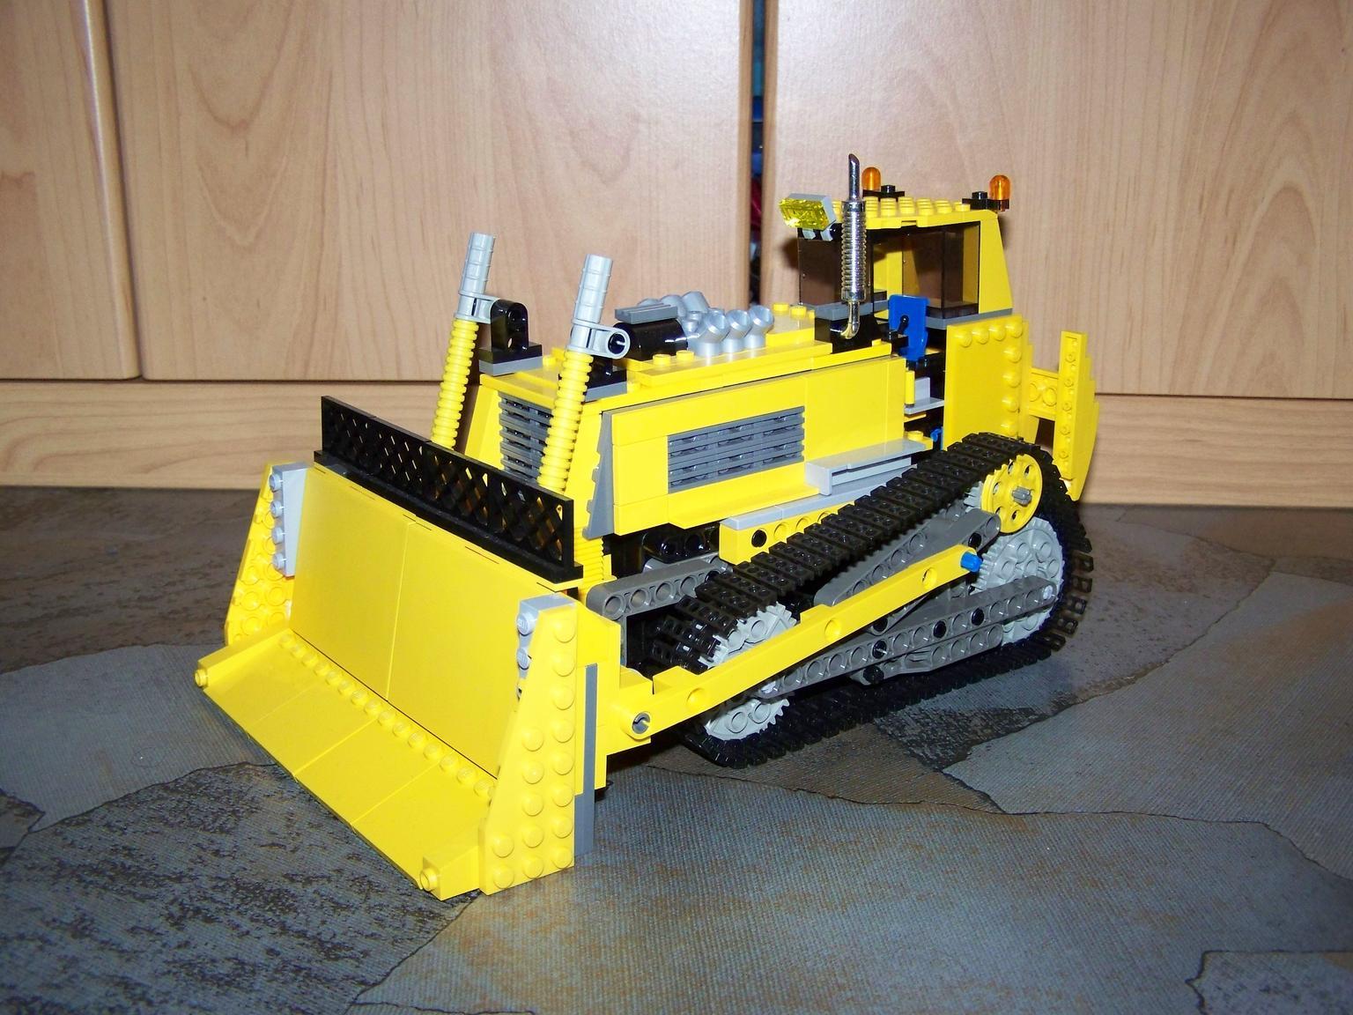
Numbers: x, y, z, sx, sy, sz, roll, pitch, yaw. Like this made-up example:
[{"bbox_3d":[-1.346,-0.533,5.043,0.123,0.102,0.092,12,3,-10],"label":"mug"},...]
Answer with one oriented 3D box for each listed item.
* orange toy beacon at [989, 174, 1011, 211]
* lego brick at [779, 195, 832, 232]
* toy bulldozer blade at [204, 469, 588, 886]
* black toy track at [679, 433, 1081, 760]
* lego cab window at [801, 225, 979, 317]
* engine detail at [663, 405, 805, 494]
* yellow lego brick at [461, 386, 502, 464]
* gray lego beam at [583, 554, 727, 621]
[{"bbox_3d":[0.099,-0.096,0.453,0.007,0.012,0.007,0,18,0],"label":"orange toy beacon"},{"bbox_3d":[0.039,-0.088,0.444,0.006,0.009,0.016,-37,35,-25],"label":"lego brick"},{"bbox_3d":[-0.080,0.036,0.385,0.044,0.066,0.154,-11,21,-37],"label":"toy bulldozer blade"},{"bbox_3d":[0.059,0.023,0.420,0.165,0.069,0.021,-14,23,-36],"label":"black toy track"},{"bbox_3d":[0.066,-0.075,0.466,0.040,0.029,0.043,-14,23,-36],"label":"lego cab window"},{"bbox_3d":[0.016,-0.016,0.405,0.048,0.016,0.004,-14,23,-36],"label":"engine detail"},{"bbox_3d":[-0.052,-0.020,0.417,0.016,0.029,0.008,-14,23,-36],"label":"yellow lego brick"},{"bbox_3d":[-0.005,0.020,0.384,0.040,0.008,0.008,-14,23,-36],"label":"gray lego beam"}]

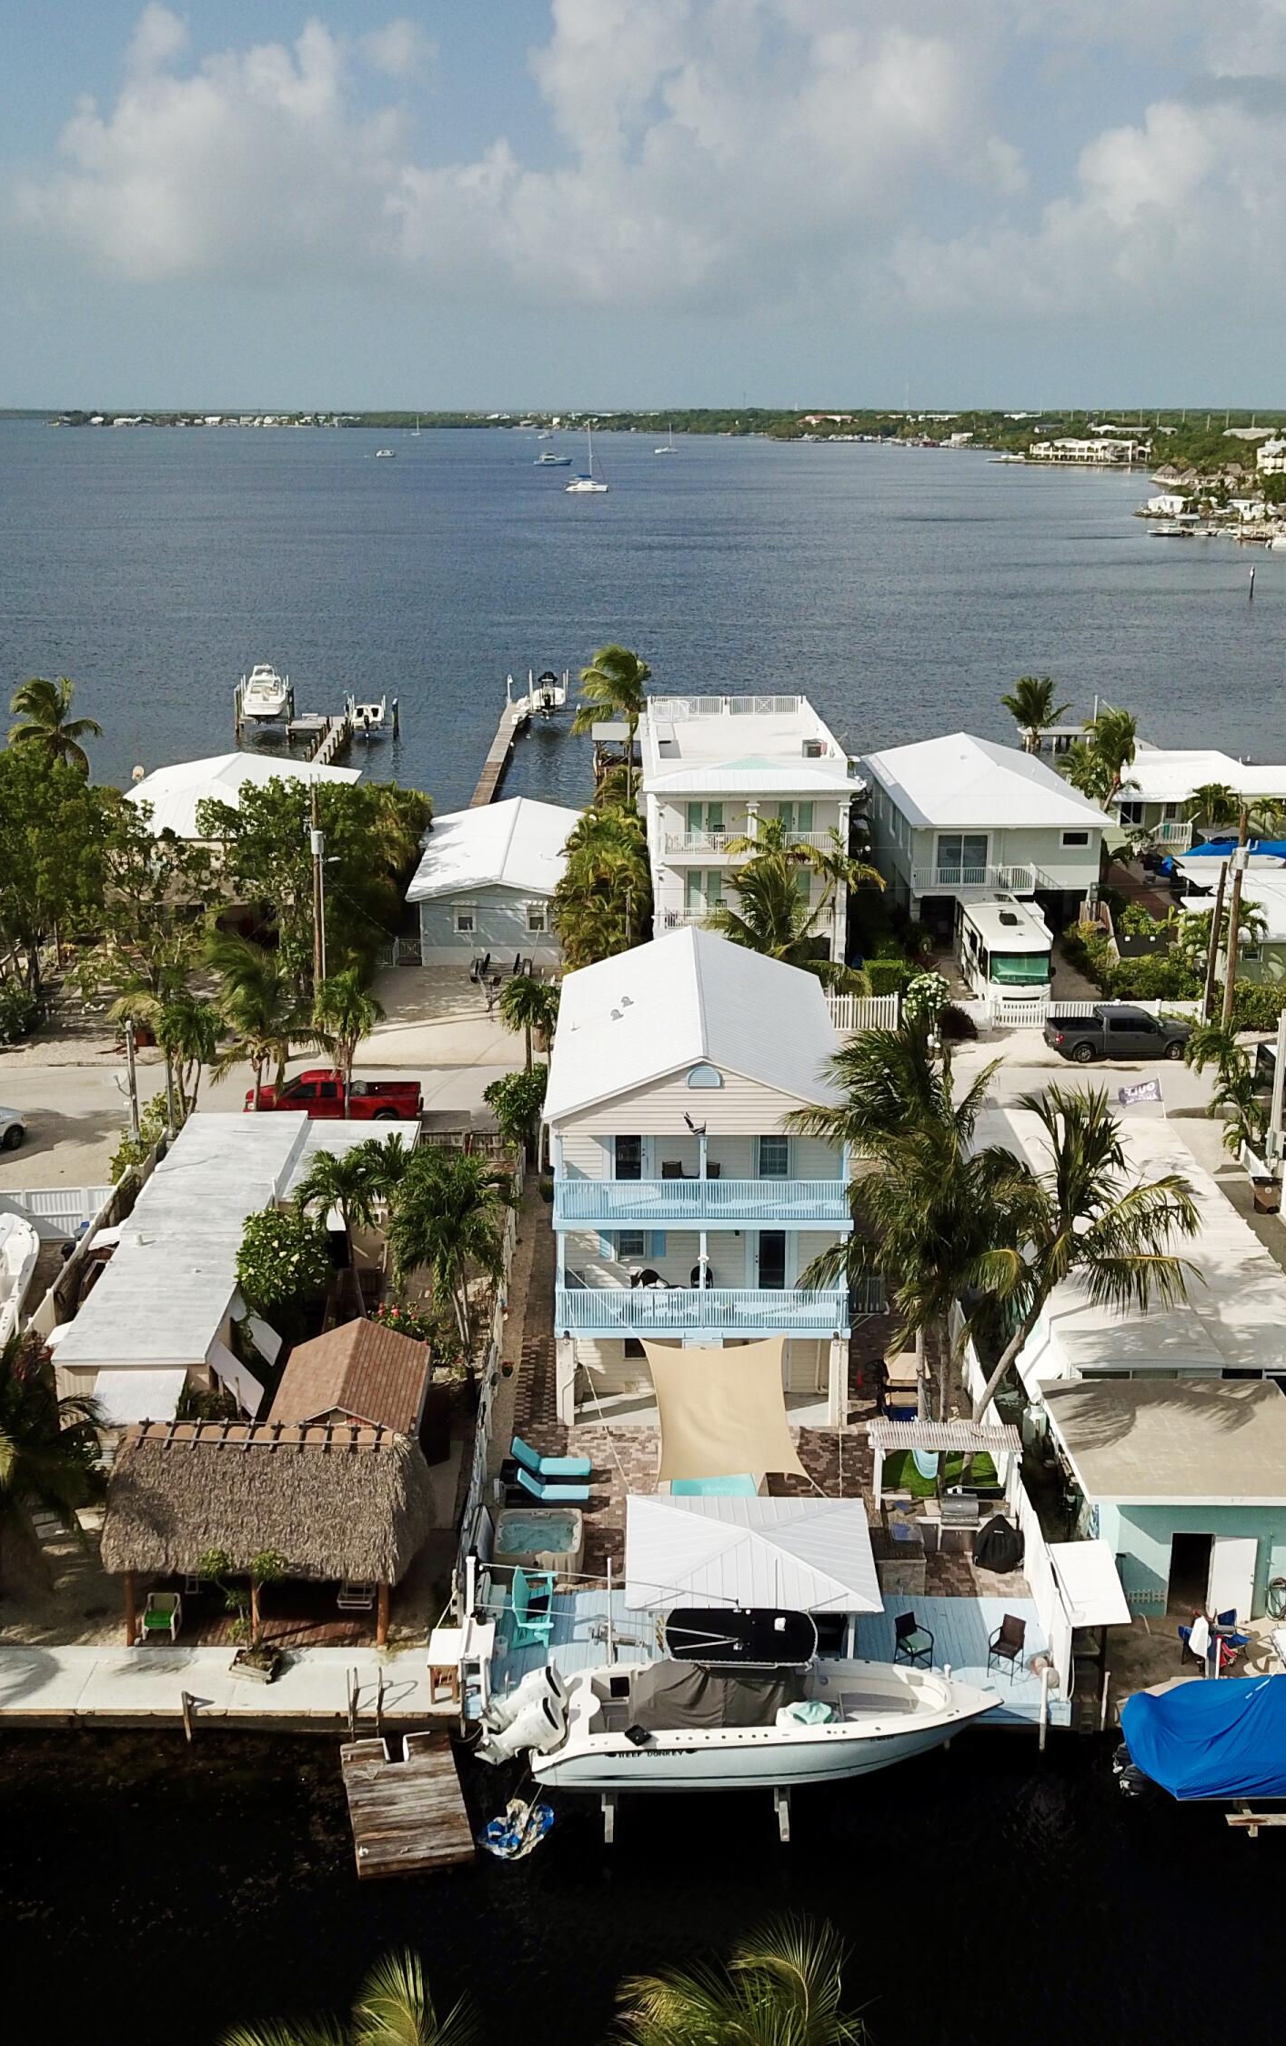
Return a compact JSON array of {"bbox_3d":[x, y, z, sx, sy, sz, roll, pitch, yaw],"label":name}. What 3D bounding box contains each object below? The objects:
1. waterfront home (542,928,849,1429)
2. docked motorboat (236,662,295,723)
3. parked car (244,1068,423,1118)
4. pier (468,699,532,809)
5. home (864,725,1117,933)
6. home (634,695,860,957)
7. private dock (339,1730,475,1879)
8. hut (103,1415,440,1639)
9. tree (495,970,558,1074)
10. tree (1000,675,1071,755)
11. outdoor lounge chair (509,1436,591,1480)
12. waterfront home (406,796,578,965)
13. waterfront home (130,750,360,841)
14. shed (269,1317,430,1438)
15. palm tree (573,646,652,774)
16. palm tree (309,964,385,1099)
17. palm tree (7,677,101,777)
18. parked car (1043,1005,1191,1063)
[{"bbox_3d":[1.500,3.638,57.804,7.900,10.100,13.600,0,17,0],"label":"waterfront home"},{"bbox_3d":[-30.630,-27.087,166.855,3.200,3.532,9.300,-1,17,-3],"label":"docked motorboat"},{"bbox_3d":[-10.850,2.587,72.700,6.000,1.930,2.050,0,17,0],"label":"parked car"},{"bbox_3d":[-10.650,-19.432,150.243,1.600,1.300,50.000,0,17,-1],"label":"pier"},{"bbox_3d":[17.400,-9.648,104.872,9.400,8.400,19.800,0,17,0],"label":"home"},{"bbox_3d":[4.800,-9.911,101.213,9.600,9.500,23.000,0,17,1],"label":"home"},{"bbox_3d":[-4.380,14.499,37.988,2.030,0.380,3.520,-4,17,-13],"label":"private dock"},{"bbox_3d":[-7.700,10.345,43.082,6.300,4.250,5.100,0,17,1],"label":"hut"},{"bbox_3d":[-4.250,0.256,76.492,2.600,4.400,2.600,0,17,0],"label":"tree"},{"bbox_3d":[22.700,-15.237,119.140,4.300,9.600,4.300,0,17,0],"label":"tree"},{"bbox_3d":[-2.180,10.406,48.444,1.950,0.900,0.720,0,17,0],"label":"outdoor lounge chair"},{"bbox_3d":[-6.600,-7.102,101.221,8.600,4.300,18.500,0,17,-1],"label":"waterfront home"},{"bbox_3d":[-21.400,-9.477,106.386,11.600,7.200,19.000,0,17,-1],"label":"waterfront home"},{"bbox_3d":[-7.100,9.632,50.210,3.500,3.000,4.900,0,17,0],"label":"shed"},{"bbox_3d":[-1.600,-15.879,119.496,4.700,11.900,4.700,0,17,0],"label":"palm tree"},{"bbox_3d":[-10.100,1.508,70.426,2.600,6.900,2.600,0,17,0],"label":"palm tree"},{"bbox_3d":[-33.500,-14.344,116.826,5.300,10.500,5.300,0,17,0],"label":"palm tree"},{"bbox_3d":[18.770,0.305,80.316,5.900,1.930,2.050,-1,17,-5],"label":"parked car"}]

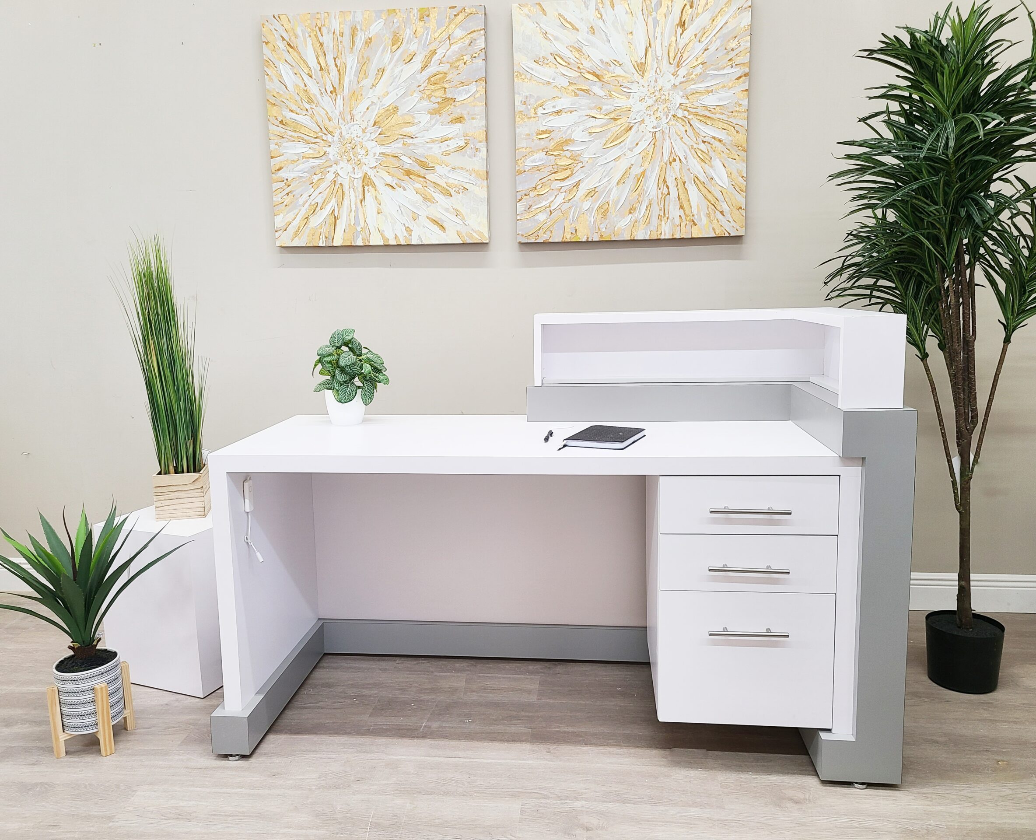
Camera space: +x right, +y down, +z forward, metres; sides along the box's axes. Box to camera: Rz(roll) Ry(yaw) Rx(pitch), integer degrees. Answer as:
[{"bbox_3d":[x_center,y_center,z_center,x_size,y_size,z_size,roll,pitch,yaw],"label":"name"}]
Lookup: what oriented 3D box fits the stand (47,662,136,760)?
[{"bbox_3d":[-1.075,0.729,2.133,0.145,0.187,0.145,-1,9,-1],"label":"stand"}]

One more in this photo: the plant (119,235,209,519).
[{"bbox_3d":[-1.020,-0.122,2.469,0.215,0.820,0.180,-3,9,-11],"label":"plant"}]

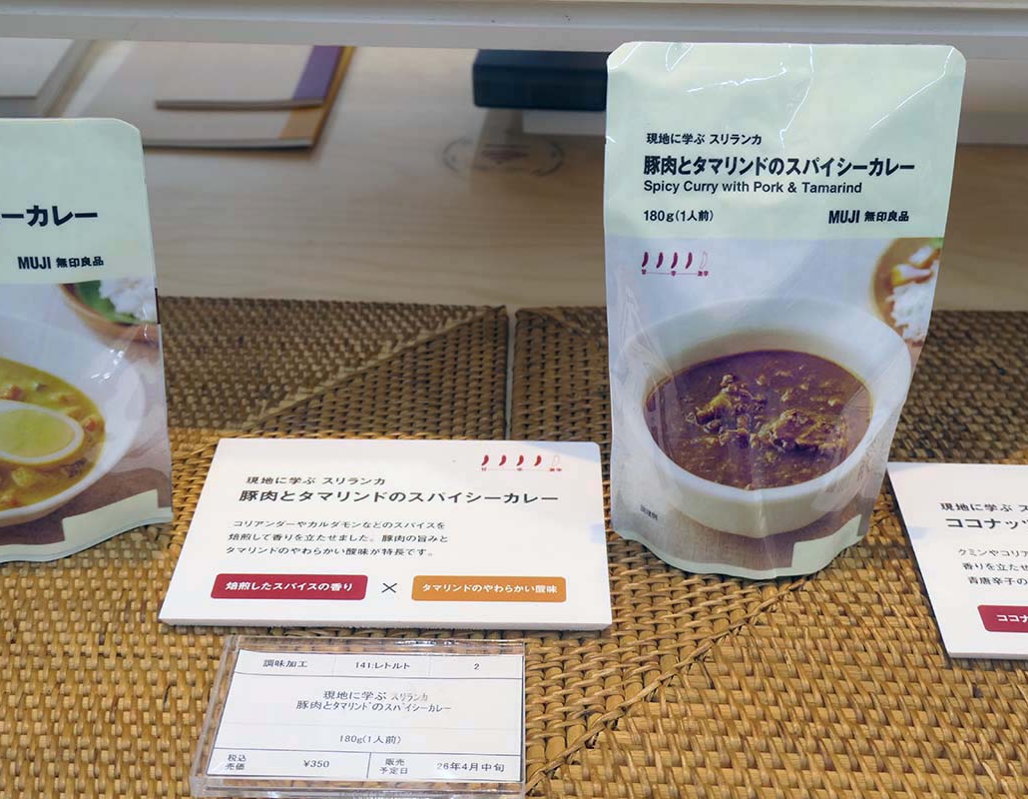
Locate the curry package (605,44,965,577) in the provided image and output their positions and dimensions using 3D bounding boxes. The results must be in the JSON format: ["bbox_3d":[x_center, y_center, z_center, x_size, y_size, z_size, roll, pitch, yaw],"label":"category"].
[{"bbox_3d":[0.085,-0.024,0.437,0.114,0.175,0.056,1,34,2],"label":"curry package"}]

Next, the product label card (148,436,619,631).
[{"bbox_3d":[-0.043,0.048,0.484,0.154,0.003,0.104,1,34,0],"label":"product label card"}]

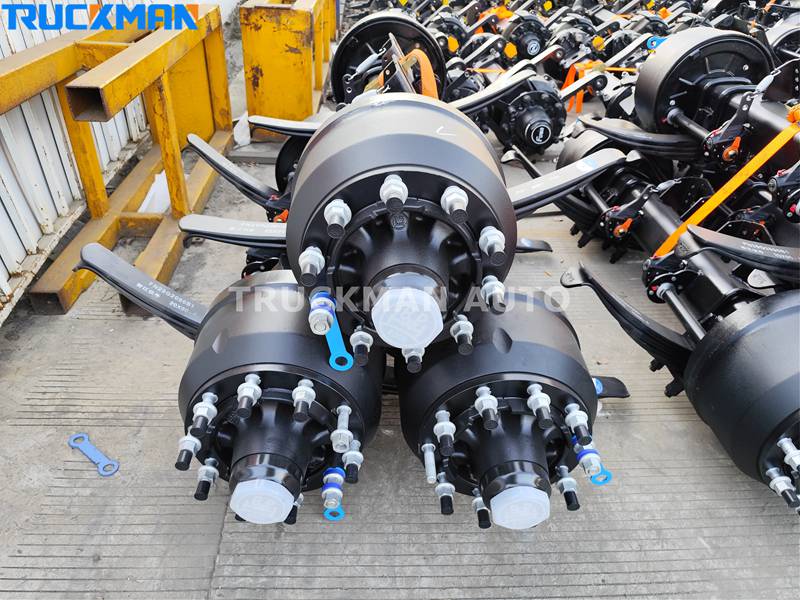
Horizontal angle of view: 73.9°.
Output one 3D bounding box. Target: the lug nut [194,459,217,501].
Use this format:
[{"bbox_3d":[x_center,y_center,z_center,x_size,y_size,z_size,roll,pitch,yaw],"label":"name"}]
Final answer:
[{"bbox_3d":[-0.413,0.384,1.138,0.045,0.045,0.089,2,33,-4],"label":"lug nut"}]

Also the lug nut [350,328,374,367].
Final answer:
[{"bbox_3d":[-0.073,0.095,1.024,0.046,0.046,0.069,3,34,-4],"label":"lug nut"}]

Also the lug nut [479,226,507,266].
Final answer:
[{"bbox_3d":[0.162,-0.092,0.912,0.046,0.046,0.086,3,34,-4],"label":"lug nut"}]

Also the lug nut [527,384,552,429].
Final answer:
[{"bbox_3d":[0.274,0.206,1.036,0.046,0.046,0.090,3,33,-4],"label":"lug nut"}]

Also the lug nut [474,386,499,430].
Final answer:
[{"bbox_3d":[0.172,0.212,1.036,0.046,0.046,0.087,3,33,-4],"label":"lug nut"}]

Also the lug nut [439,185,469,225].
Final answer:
[{"bbox_3d":[0.093,-0.158,0.878,0.045,0.045,0.095,2,34,-4],"label":"lug nut"}]

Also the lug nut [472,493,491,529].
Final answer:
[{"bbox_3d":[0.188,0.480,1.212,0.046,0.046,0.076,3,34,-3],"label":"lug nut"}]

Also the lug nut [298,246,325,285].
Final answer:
[{"bbox_3d":[-0.154,-0.058,0.924,0.046,0.046,0.086,3,34,-4],"label":"lug nut"}]

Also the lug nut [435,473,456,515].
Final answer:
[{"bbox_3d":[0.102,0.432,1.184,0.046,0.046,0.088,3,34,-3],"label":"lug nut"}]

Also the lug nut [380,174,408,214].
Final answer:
[{"bbox_3d":[-0.009,-0.171,0.861,0.045,0.045,0.094,2,34,-4],"label":"lug nut"}]

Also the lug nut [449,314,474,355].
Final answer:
[{"bbox_3d":[0.122,0.067,1.021,0.046,0.046,0.086,3,34,-4],"label":"lug nut"}]

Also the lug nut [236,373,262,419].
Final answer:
[{"bbox_3d":[-0.287,0.181,1.010,0.045,0.045,0.094,2,33,-4],"label":"lug nut"}]

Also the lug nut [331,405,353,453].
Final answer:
[{"bbox_3d":[-0.114,0.256,1.063,0.046,0.046,0.091,3,33,-4],"label":"lug nut"}]

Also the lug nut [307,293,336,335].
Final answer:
[{"bbox_3d":[-0.143,0.026,0.987,0.046,0.046,0.086,2,34,-3],"label":"lug nut"}]

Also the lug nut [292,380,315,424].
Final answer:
[{"bbox_3d":[-0.185,0.194,1.023,0.046,0.046,0.087,3,33,-4],"label":"lug nut"}]

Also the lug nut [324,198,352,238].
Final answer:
[{"bbox_3d":[-0.103,-0.135,0.883,0.045,0.045,0.092,2,34,-4],"label":"lug nut"}]

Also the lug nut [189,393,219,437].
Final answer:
[{"bbox_3d":[-0.380,0.222,1.031,0.045,0.045,0.091,2,33,-4],"label":"lug nut"}]

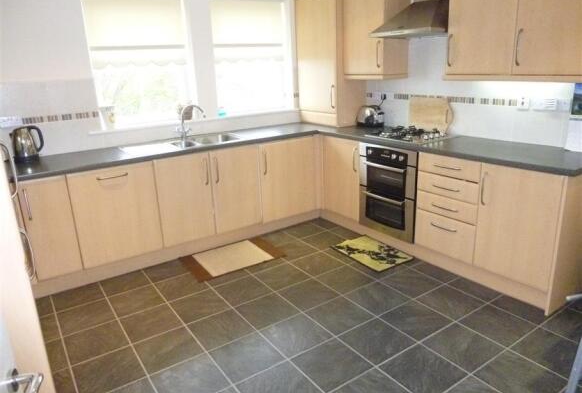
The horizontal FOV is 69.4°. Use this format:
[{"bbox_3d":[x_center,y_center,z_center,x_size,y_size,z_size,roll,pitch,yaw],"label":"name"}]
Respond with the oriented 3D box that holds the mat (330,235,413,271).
[{"bbox_3d":[0.677,0.462,3.529,0.403,0.008,0.601,-12,19,-28],"label":"mat"}]

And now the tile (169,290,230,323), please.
[{"bbox_3d":[-0.615,0.741,2.833,0.322,0.010,0.322,-13,20,-32],"label":"tile"}]

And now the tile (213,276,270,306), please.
[{"bbox_3d":[-0.340,0.677,3.005,0.322,0.010,0.322,-13,20,-32],"label":"tile"}]

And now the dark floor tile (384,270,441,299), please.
[{"bbox_3d":[0.854,0.618,2.991,0.326,0.010,0.322,-13,20,-32],"label":"dark floor tile"}]

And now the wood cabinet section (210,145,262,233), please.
[{"bbox_3d":[-0.597,-0.115,3.787,0.454,0.712,0.530,-13,20,-32],"label":"wood cabinet section"}]

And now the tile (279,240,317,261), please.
[{"bbox_3d":[0.024,0.467,3.602,0.325,0.010,0.325,-13,20,-32],"label":"tile"}]

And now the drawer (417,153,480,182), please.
[{"bbox_3d":[1.261,-0.248,3.000,0.500,0.137,0.495,-13,20,-32],"label":"drawer"}]

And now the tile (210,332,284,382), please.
[{"bbox_3d":[-0.240,0.873,2.295,0.326,0.010,0.322,-13,20,-32],"label":"tile"}]

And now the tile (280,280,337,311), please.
[{"bbox_3d":[0.122,0.682,2.914,0.322,0.010,0.322,-13,20,-32],"label":"tile"}]

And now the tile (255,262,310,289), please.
[{"bbox_3d":[-0.064,0.601,3.168,0.325,0.010,0.325,-13,20,-32],"label":"tile"}]

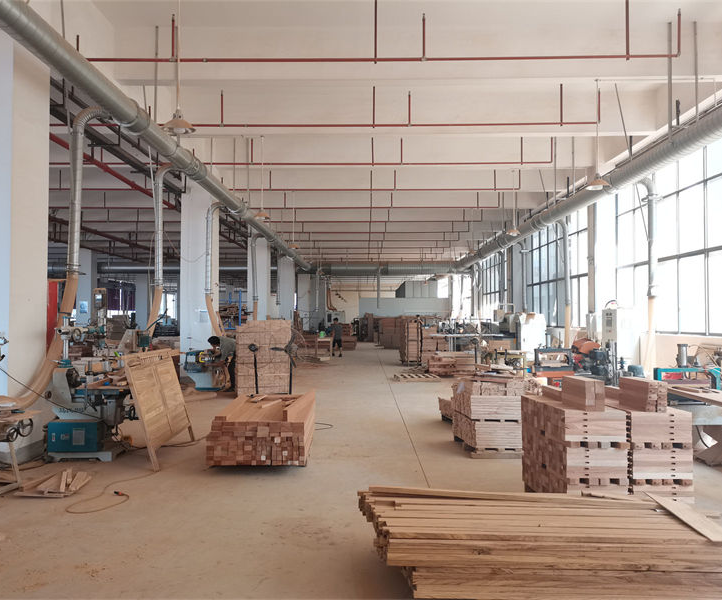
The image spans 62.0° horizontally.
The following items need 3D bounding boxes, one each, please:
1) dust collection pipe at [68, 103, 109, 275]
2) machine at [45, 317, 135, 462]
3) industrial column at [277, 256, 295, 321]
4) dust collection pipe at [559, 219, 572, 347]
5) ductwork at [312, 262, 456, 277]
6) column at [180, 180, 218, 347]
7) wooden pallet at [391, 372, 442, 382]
[{"bbox_3d":[-3.759,-1.508,8.321,0.520,2.330,0.240,0,-2,0],"label":"dust collection pipe"},{"bbox_3d":[-3.213,1.063,7.346,0.980,1.680,0.750,0,-2,0],"label":"machine"},{"bbox_3d":[-4.171,0.079,33.836,0.800,5.320,0.800,0,-2,0],"label":"industrial column"},{"bbox_3d":[5.937,-0.481,17.394,0.330,3.770,0.180,0,-2,0],"label":"dust collection pipe"},{"bbox_3d":[1.630,-1.891,36.070,8.700,0.780,0.780,0,-2,0],"label":"ductwork"},{"bbox_3d":[-4.260,-0.483,16.045,0.800,5.320,0.800,0,-2,0],"label":"column"},{"bbox_3d":[1.511,2.119,16.234,1.120,0.130,1.050,0,-2,-7],"label":"wooden pallet"}]

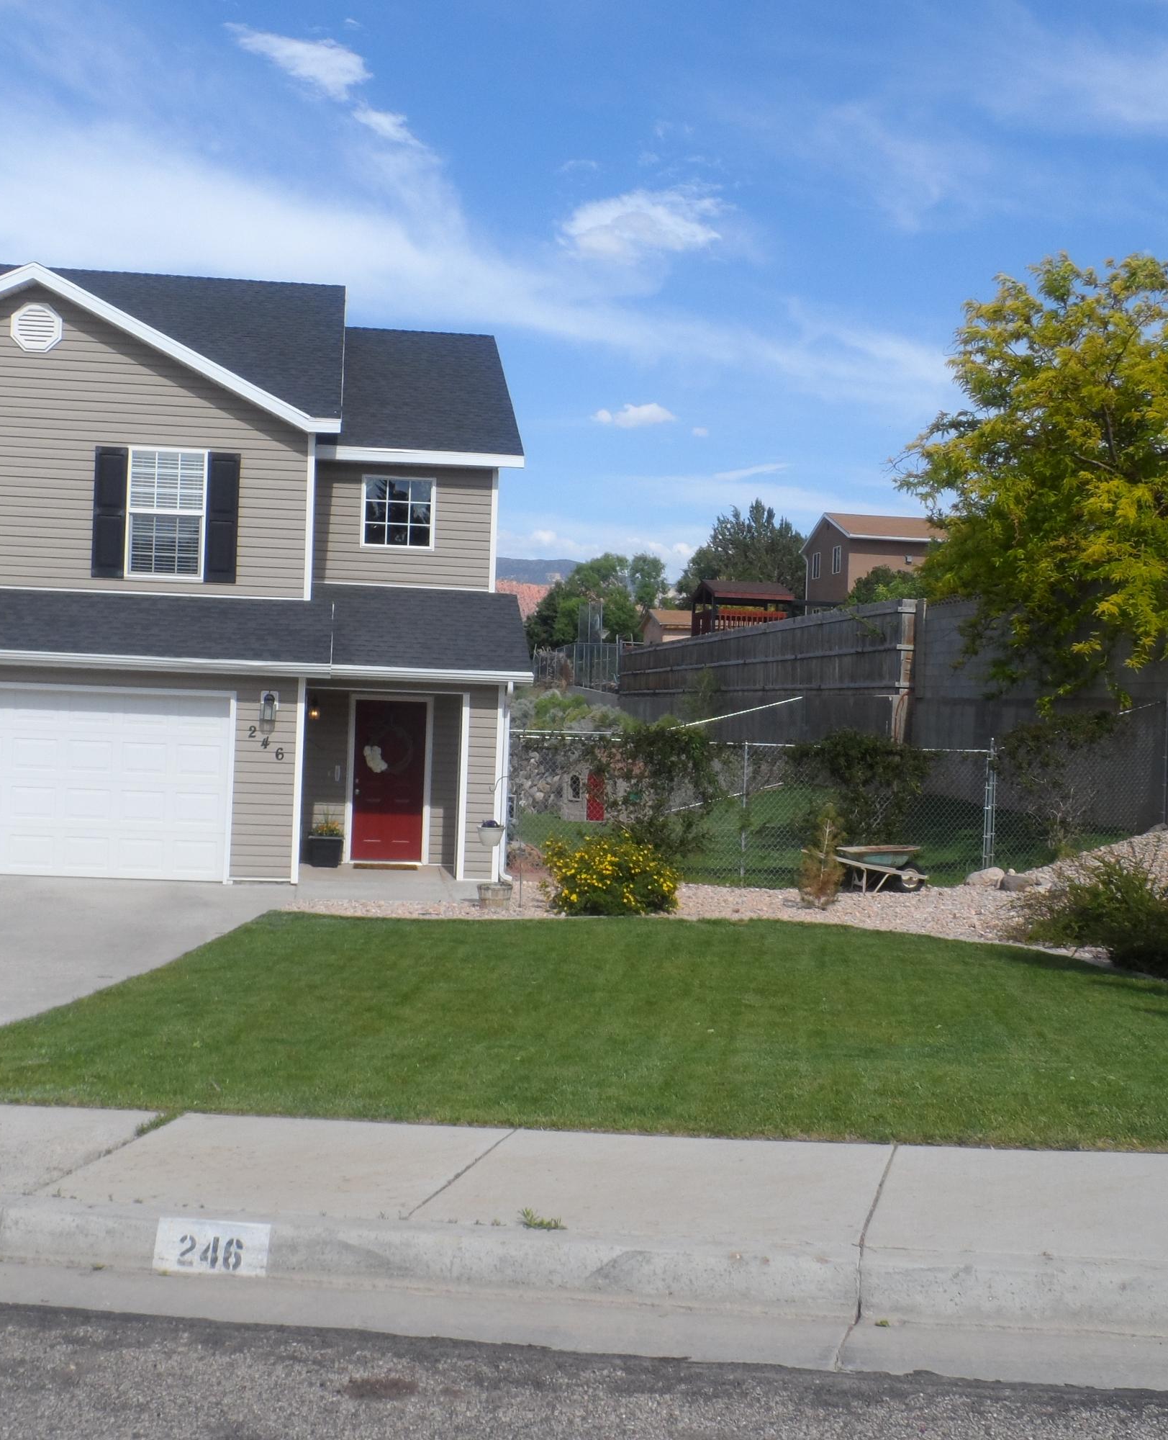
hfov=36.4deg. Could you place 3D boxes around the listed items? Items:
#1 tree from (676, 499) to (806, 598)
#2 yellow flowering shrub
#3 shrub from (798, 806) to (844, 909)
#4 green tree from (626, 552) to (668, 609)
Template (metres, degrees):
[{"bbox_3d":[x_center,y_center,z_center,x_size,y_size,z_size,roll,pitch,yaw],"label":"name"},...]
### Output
[{"bbox_3d":[6.833,-5.954,77.000,5.600,7.800,5.200,2,0,0],"label":"tree"},{"bbox_3d":[0.259,1.574,18.000,1.400,0.840,1.200,2,0,0],"label":"yellow flowering shrub"},{"bbox_3d":[2.572,1.468,19.200,0.530,1.140,0.500,2,0,0],"label":"shrub"},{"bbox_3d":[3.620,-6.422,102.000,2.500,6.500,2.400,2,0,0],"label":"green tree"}]

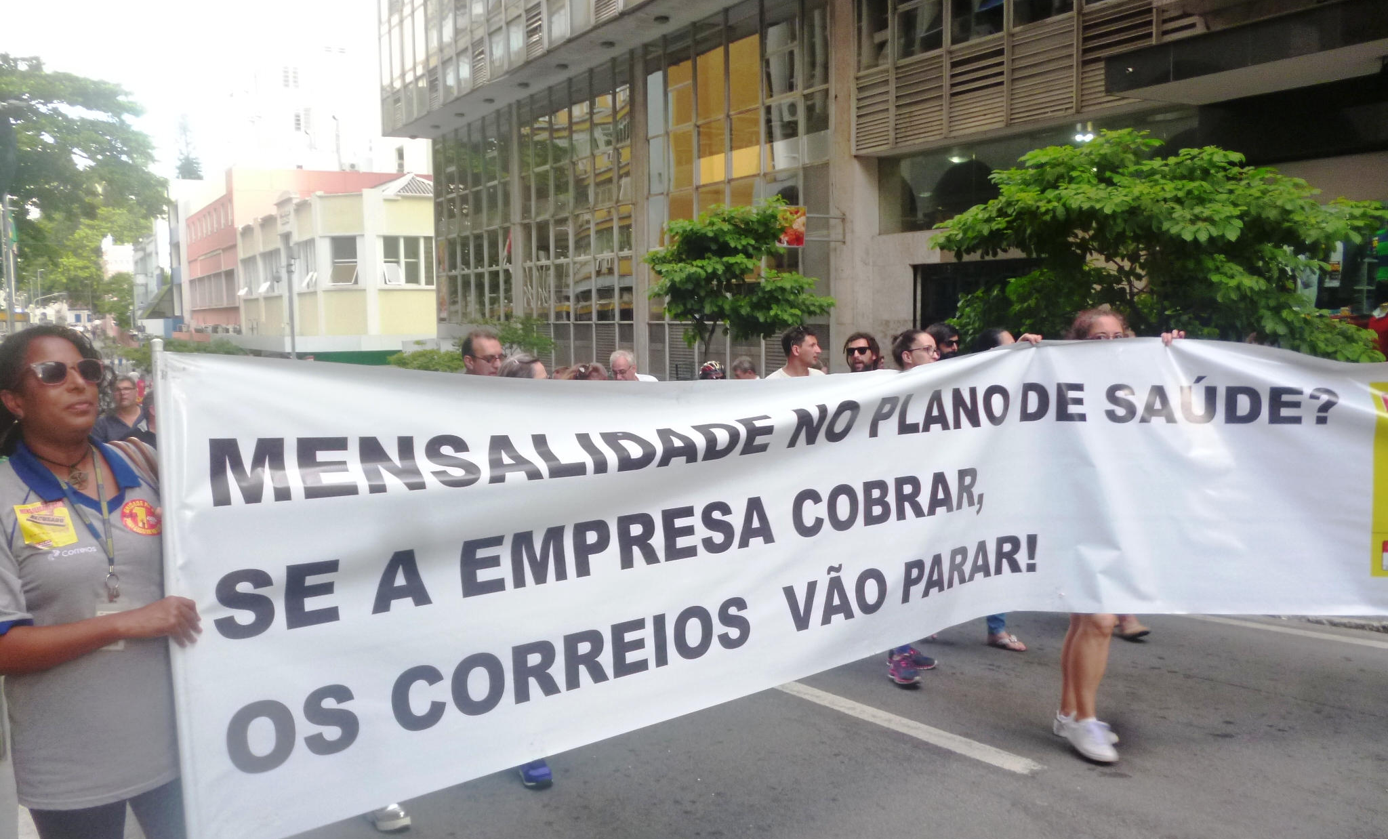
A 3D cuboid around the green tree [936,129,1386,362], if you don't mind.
[{"bbox_3d":[3.240,-0.485,7.780,3.100,3.000,2.900,-3,5,-30],"label":"green tree"}]

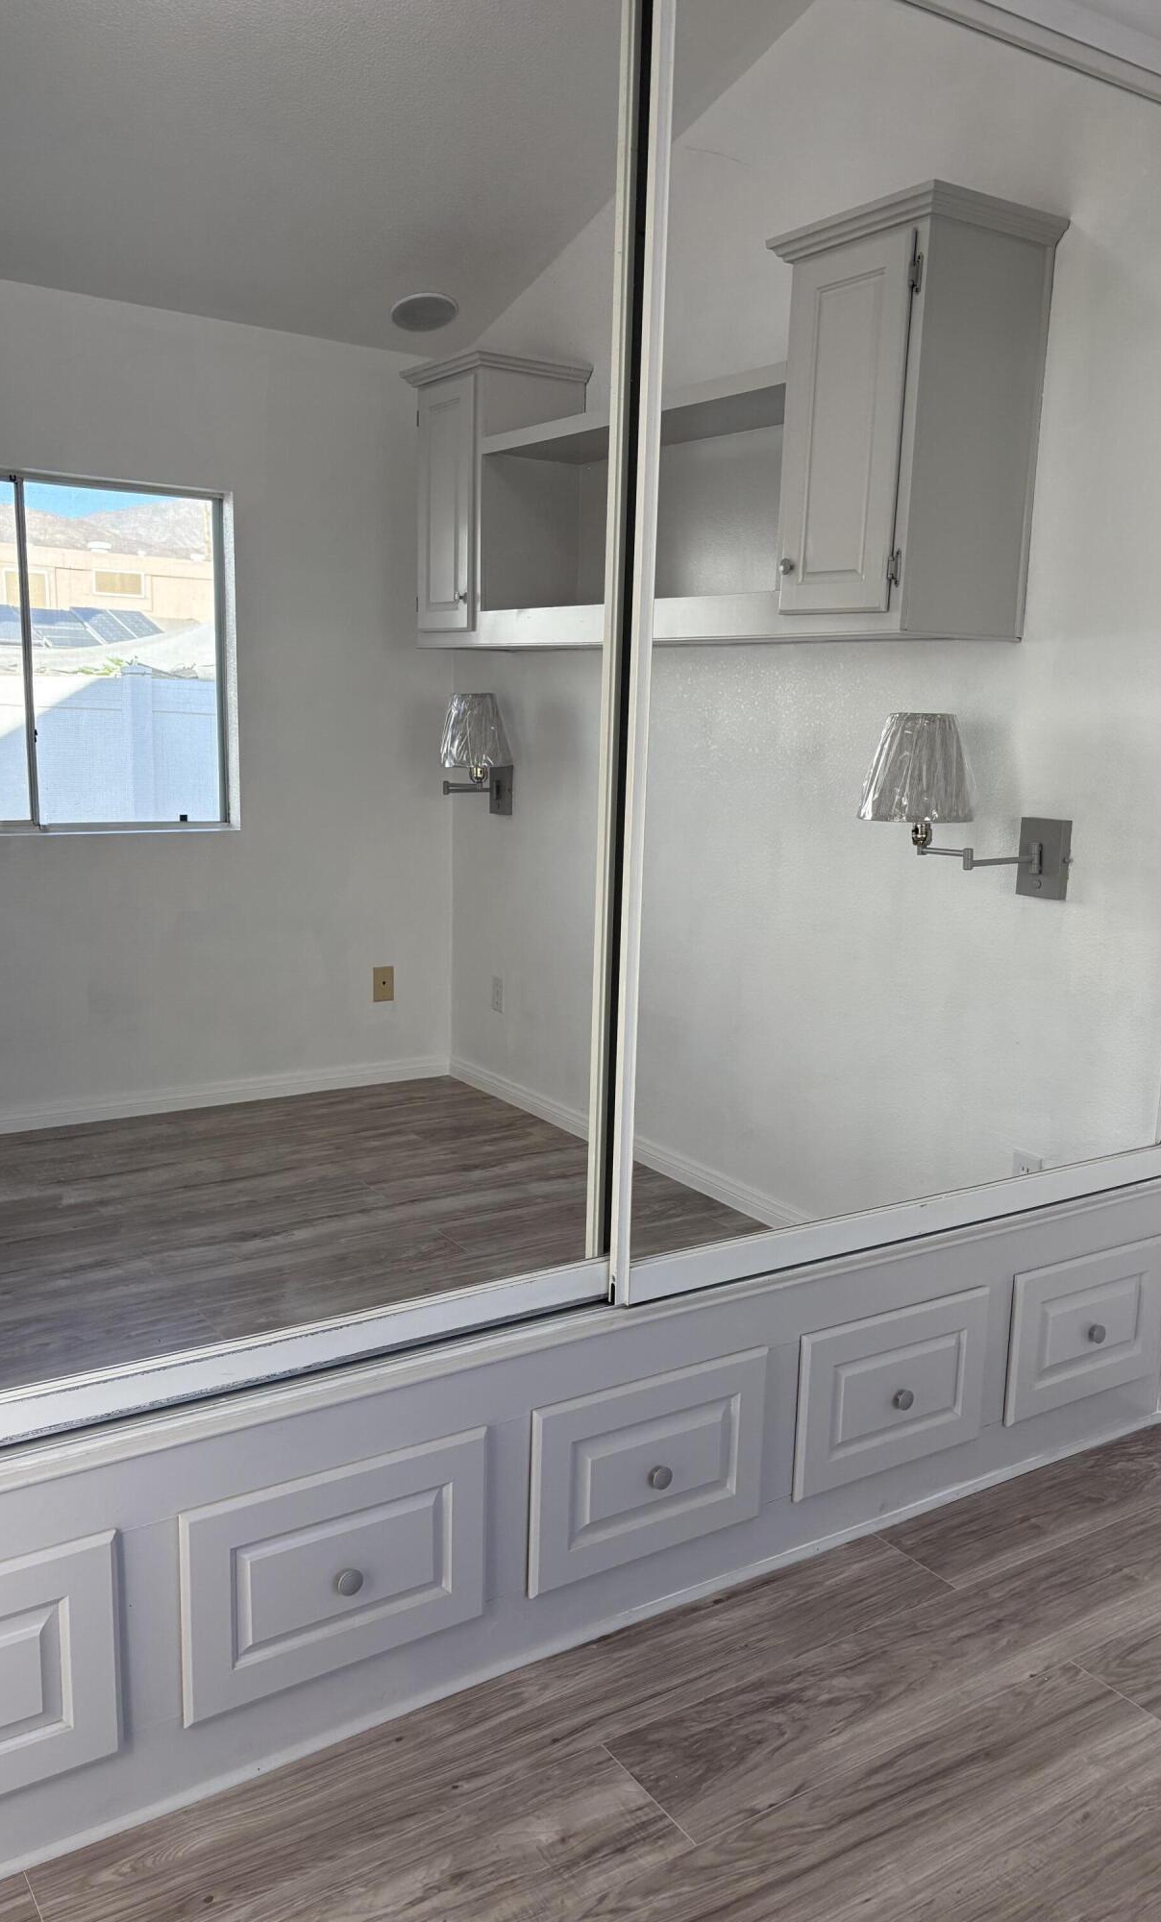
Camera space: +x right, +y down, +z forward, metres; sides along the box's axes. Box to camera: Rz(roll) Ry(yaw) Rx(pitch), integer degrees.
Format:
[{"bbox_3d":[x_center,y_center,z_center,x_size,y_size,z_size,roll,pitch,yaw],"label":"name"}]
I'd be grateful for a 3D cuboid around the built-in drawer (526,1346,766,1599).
[{"bbox_3d":[0.013,0.668,2.107,0.393,0.268,0.370,-5,12,-33],"label":"built-in drawer"}]

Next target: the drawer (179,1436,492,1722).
[{"bbox_3d":[-0.372,0.702,1.857,0.392,0.268,0.370,-5,12,-33],"label":"drawer"}]

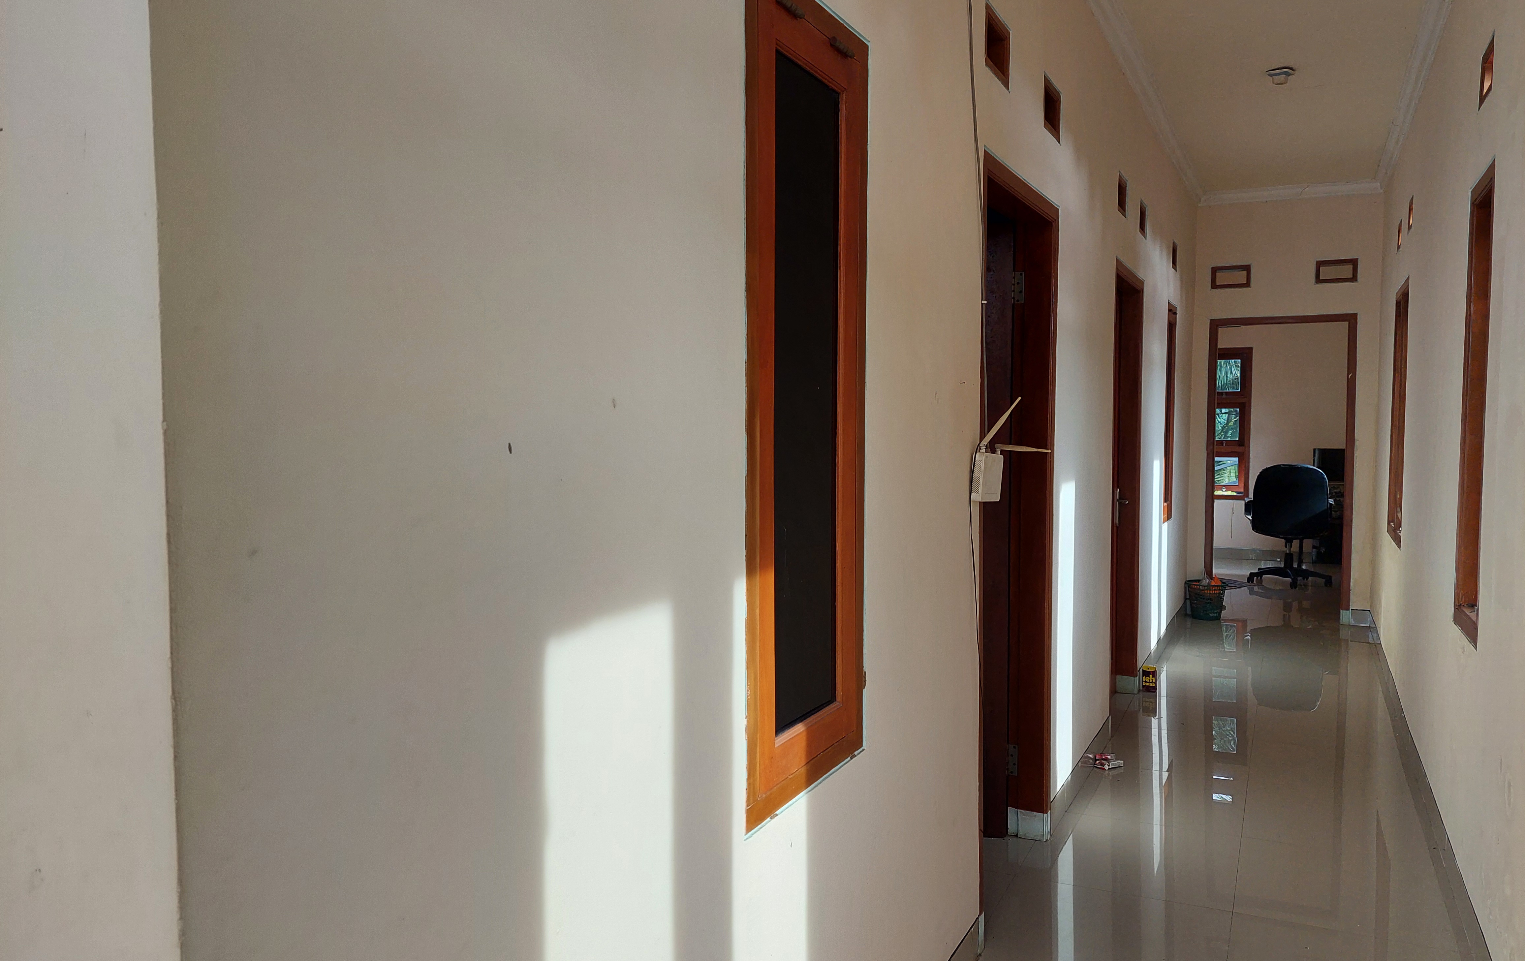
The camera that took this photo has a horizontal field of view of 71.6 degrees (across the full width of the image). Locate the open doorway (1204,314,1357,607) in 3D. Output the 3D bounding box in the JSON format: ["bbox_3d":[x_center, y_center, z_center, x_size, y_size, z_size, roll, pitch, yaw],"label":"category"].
[{"bbox_3d":[3.597,-0.079,7.367,0.915,2.095,0.131,1,3,27],"label":"open doorway"}]

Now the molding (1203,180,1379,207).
[{"bbox_3d":[3.557,-1.948,7.179,1.146,0.070,0.075,1,3,27],"label":"molding"}]

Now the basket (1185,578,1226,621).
[{"bbox_3d":[3.138,0.829,7.446,0.276,0.276,0.276,1,3,27],"label":"basket"}]

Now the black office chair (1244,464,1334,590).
[{"bbox_3d":[4.455,0.364,8.953,0.668,1.035,0.643,1,3,27],"label":"black office chair"}]

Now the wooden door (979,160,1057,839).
[{"bbox_3d":[0.707,0.168,3.140,0.139,2.075,0.904,1,3,27],"label":"wooden door"}]

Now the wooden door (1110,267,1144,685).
[{"bbox_3d":[1.664,0.065,5.002,0.134,2.075,0.894,1,3,27],"label":"wooden door"}]

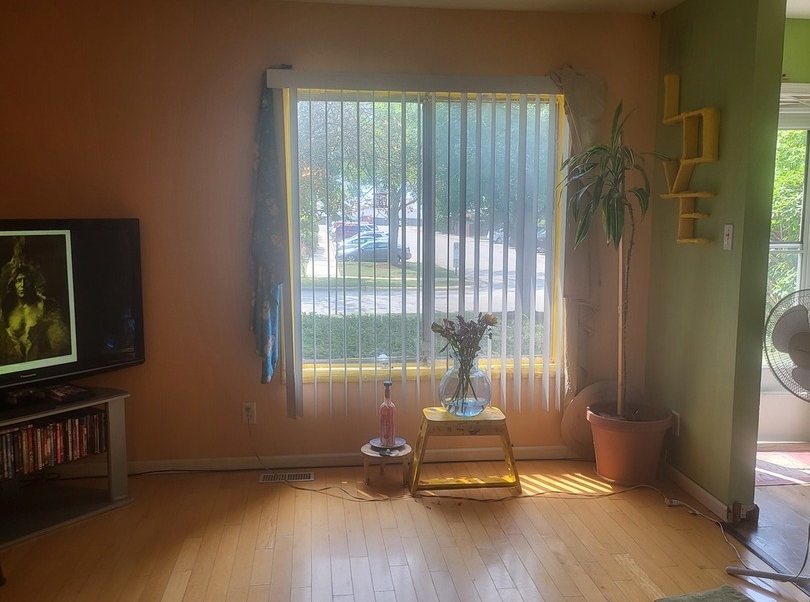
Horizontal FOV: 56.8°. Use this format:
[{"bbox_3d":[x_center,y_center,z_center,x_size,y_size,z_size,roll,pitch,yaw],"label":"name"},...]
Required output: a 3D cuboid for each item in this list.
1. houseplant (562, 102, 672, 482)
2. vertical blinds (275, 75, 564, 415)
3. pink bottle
[{"bbox_3d":[1.082,-0.033,3.829,0.570,1.930,0.500,-1,7,-7],"label":"houseplant"},{"bbox_3d":[0.076,-0.263,3.917,1.530,1.760,0.120,-1,7,-7],"label":"vertical blinds"},{"bbox_3d":[-0.086,0.574,3.820,0.083,0.342,0.083,-1,7,-7],"label":"pink bottle"}]

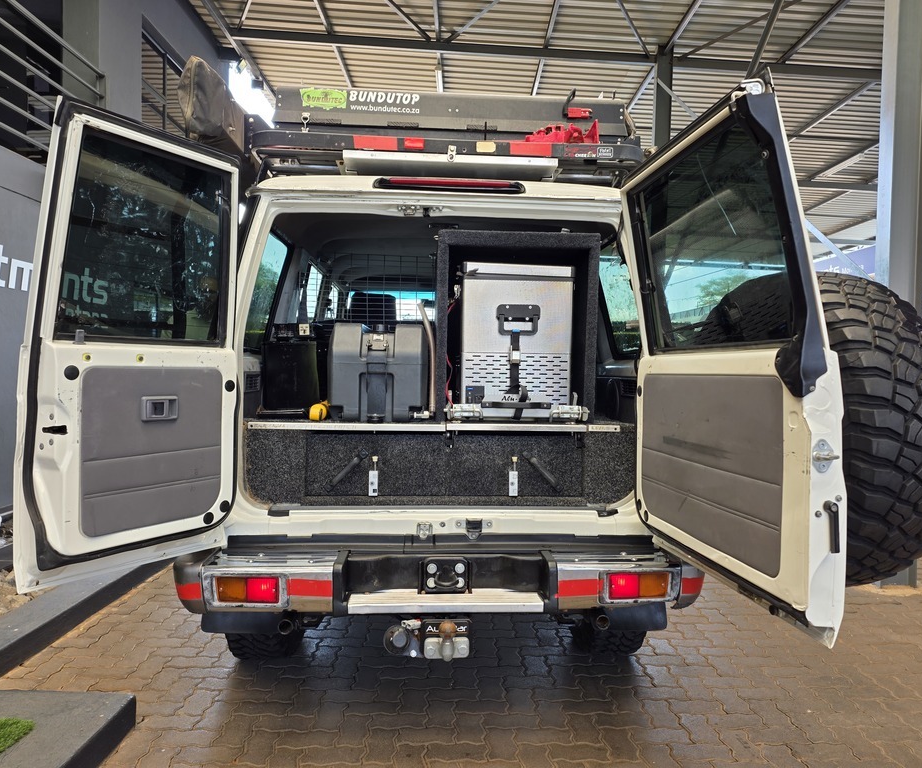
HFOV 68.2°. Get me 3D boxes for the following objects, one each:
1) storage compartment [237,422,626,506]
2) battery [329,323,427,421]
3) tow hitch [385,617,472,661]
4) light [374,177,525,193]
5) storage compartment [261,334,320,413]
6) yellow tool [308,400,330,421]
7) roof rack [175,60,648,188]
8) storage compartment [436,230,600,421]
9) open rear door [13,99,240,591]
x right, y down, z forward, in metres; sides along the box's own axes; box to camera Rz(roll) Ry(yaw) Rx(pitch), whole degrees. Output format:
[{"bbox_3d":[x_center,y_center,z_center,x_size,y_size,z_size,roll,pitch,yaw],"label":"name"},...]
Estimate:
[{"bbox_3d":[-0.103,0.279,2.889,1.396,0.302,0.920,1,1,-4],"label":"storage compartment"},{"bbox_3d":[-0.311,-0.047,2.630,0.360,0.360,0.340,1,1,-4],"label":"battery"},{"bbox_3d":[-0.097,0.705,1.945,0.242,0.113,0.150,1,1,-4],"label":"tow hitch"},{"bbox_3d":[-0.042,-0.696,2.395,0.529,0.052,0.050,1,1,-4],"label":"light"},{"bbox_3d":[-0.660,-0.042,2.750,0.224,0.294,0.300,1,1,-4],"label":"storage compartment"},{"bbox_3d":[-0.520,0.099,2.520,0.073,0.071,0.060,1,1,-4],"label":"yellow tool"},{"bbox_3d":[-0.218,-0.861,3.198,1.500,0.380,2.000,1,1,-4],"label":"roof rack"},{"bbox_3d":[0.181,-0.219,2.894,0.592,0.690,0.850,1,1,-4],"label":"storage compartment"},{"bbox_3d":[-0.916,-0.079,1.988,0.190,1.290,0.620,2,2,39],"label":"open rear door"}]

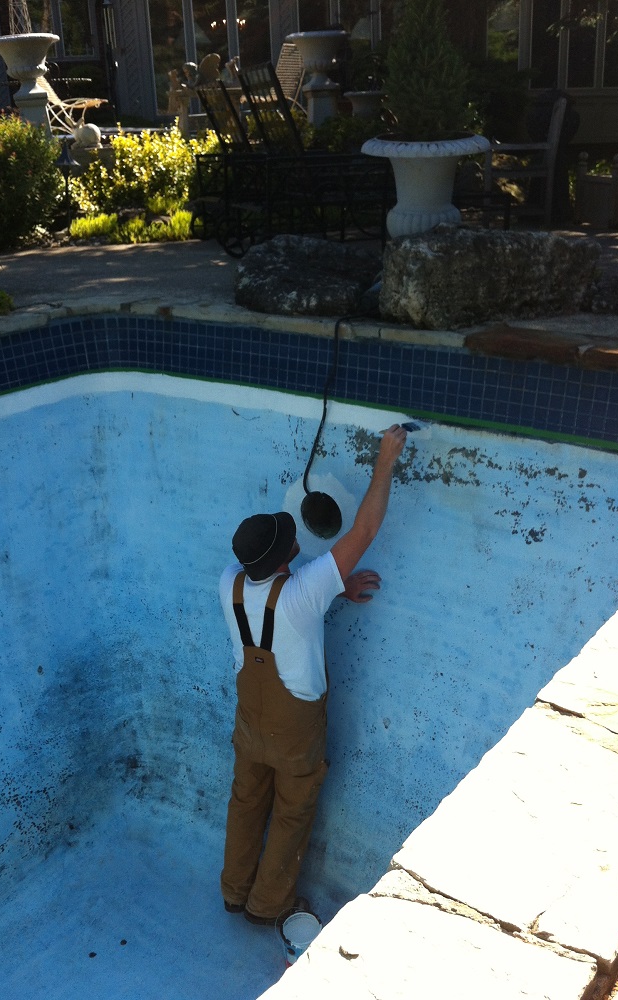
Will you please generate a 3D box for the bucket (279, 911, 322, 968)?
[{"bbox_3d":[-0.026,1.800,4.060,0.175,0.195,0.175,-2,22,1],"label":"bucket"}]

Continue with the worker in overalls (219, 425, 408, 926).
[{"bbox_3d":[-0.020,0.768,4.100,0.570,2.100,0.640,13,27,35],"label":"worker in overalls"}]

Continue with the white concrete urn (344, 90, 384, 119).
[{"bbox_3d":[0.640,-4.440,11.500,0.480,0.430,0.480,-3,21,0],"label":"white concrete urn"}]

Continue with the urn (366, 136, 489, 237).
[{"bbox_3d":[0.575,-1.439,4.960,0.630,0.610,0.630,-3,21,0],"label":"urn"}]

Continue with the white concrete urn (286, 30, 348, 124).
[{"bbox_3d":[0.095,-4.200,10.100,0.620,0.950,0.620,-3,21,0],"label":"white concrete urn"}]

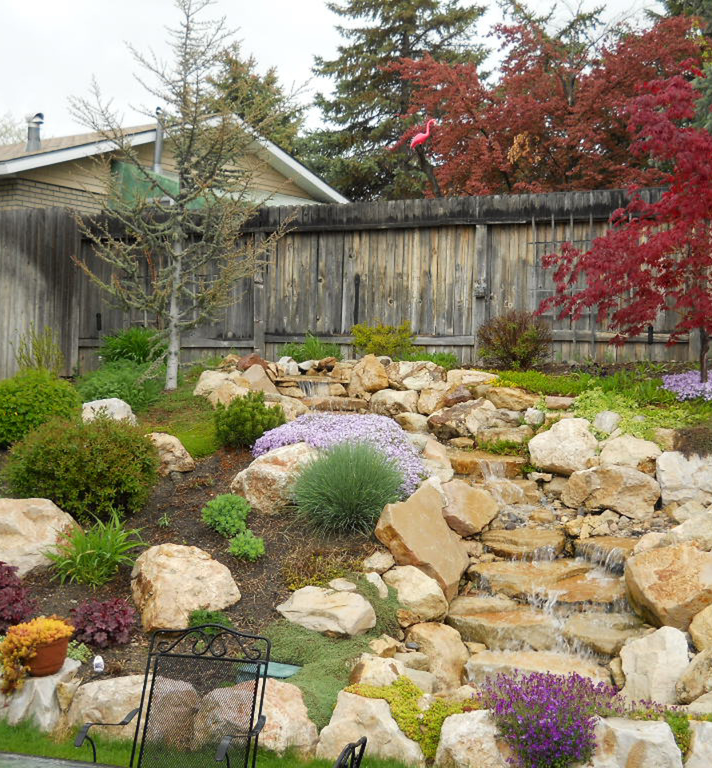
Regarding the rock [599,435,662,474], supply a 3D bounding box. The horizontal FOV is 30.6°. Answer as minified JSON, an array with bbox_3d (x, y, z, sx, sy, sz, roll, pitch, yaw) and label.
[{"bbox_3d":[2.172,0.558,10.300,0.510,0.340,0.420,1,-1,12],"label":"rock"}]

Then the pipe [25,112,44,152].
[{"bbox_3d":[-4.434,-3.467,17.952,0.261,0.520,0.255,1,1,-14],"label":"pipe"}]

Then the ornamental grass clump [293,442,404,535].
[{"bbox_3d":[-0.057,0.793,9.894,0.851,0.695,0.796,2,1,0],"label":"ornamental grass clump"}]

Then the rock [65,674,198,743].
[{"bbox_3d":[-1.225,1.770,7.089,0.726,0.343,0.469,2,1,-9],"label":"rock"}]

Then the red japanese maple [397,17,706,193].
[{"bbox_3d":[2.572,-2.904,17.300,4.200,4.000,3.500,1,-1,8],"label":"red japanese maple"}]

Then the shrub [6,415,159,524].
[{"bbox_3d":[-2.190,0.685,10.455,1.194,0.878,1.102,1,1,-12],"label":"shrub"}]

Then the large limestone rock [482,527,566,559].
[{"bbox_3d":[1.187,1.129,9.231,0.592,0.143,0.459,2,1,8],"label":"large limestone rock"}]

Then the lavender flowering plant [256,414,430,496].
[{"bbox_3d":[-0.126,0.558,10.600,1.400,0.580,1.150,2,-1,-1],"label":"lavender flowering plant"}]

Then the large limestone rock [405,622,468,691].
[{"bbox_3d":[0.461,1.557,7.446,0.360,0.354,0.367,2,1,4],"label":"large limestone rock"}]

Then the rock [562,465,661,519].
[{"bbox_3d":[1.940,0.814,9.894,0.717,0.366,0.510,2,1,11],"label":"rock"}]

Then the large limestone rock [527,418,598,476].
[{"bbox_3d":[1.642,0.505,10.350,0.570,0.450,0.460,1,-1,9],"label":"large limestone rock"}]

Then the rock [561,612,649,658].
[{"bbox_3d":[1.434,1.434,7.450,0.479,0.163,0.420,2,1,14],"label":"rock"}]

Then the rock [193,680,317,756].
[{"bbox_3d":[-0.542,1.775,6.950,0.630,0.390,0.460,2,-1,-4],"label":"rock"}]

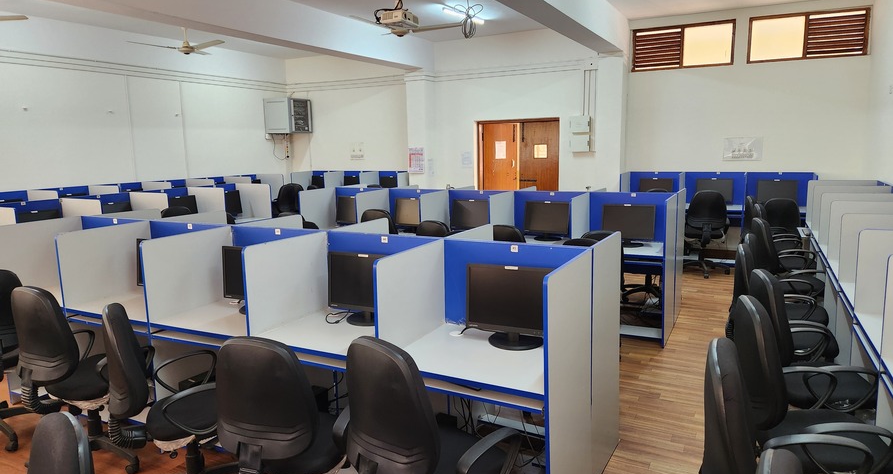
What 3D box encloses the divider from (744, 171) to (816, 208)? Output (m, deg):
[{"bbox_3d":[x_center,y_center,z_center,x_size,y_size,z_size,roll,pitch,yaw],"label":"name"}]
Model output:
[{"bbox_3d":[4.355,-0.621,7.801,0.755,0.440,0.040,3,10,27],"label":"divider"}]

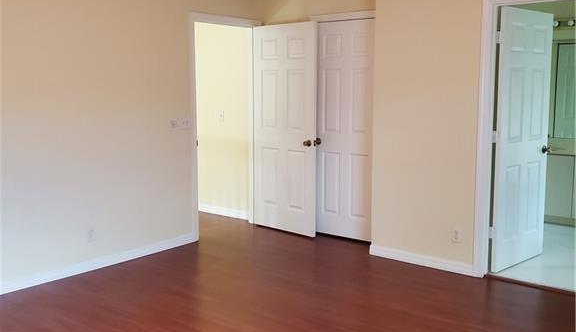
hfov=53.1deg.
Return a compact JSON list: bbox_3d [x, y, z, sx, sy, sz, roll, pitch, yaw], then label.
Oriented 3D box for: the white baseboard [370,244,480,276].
[{"bbox_3d":[1.081,0.785,4.778,0.960,0.083,0.020,7,10,40],"label":"white baseboard"}]

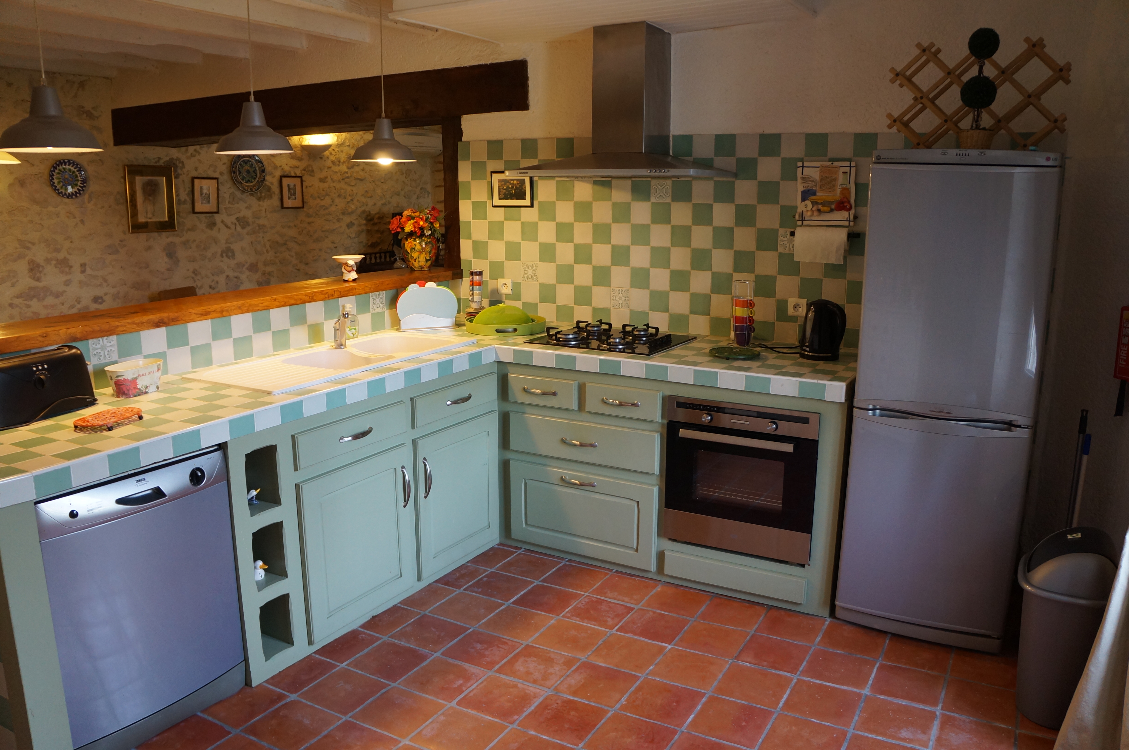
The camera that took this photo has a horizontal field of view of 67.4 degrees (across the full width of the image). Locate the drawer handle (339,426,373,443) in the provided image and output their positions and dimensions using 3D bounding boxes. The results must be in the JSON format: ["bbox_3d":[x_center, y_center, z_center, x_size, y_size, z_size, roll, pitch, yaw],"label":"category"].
[{"bbox_3d":[-0.711,0.211,2.913,0.031,0.023,0.156,6,13,29],"label":"drawer handle"}]

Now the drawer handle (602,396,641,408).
[{"bbox_3d":[0.234,0.108,3.434,0.165,0.028,0.035,7,13,29],"label":"drawer handle"}]

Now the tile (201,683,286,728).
[{"bbox_3d":[-0.962,1.009,2.560,0.185,0.015,0.220,7,14,29],"label":"tile"}]

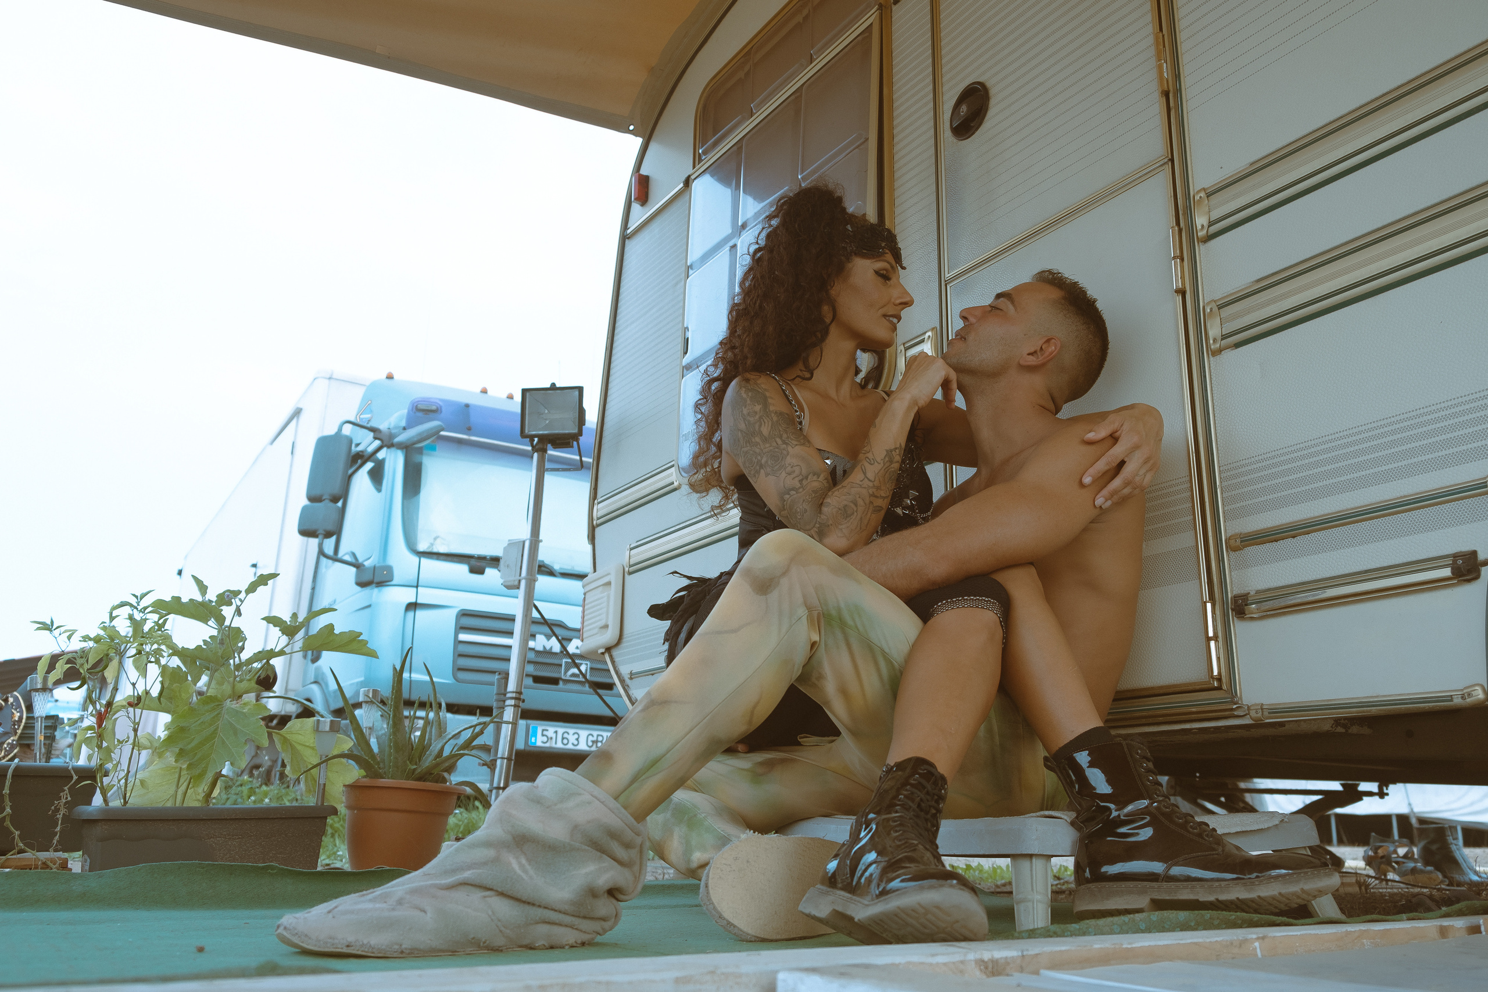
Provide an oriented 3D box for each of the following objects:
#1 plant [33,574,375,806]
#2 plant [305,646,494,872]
[{"bbox_3d":[-1.110,0.399,2.345,0.644,0.479,0.380,13,-21,-31],"label":"plant"},{"bbox_3d":[-0.718,0.553,2.340,0.380,0.471,0.370,7,-18,-15],"label":"plant"}]

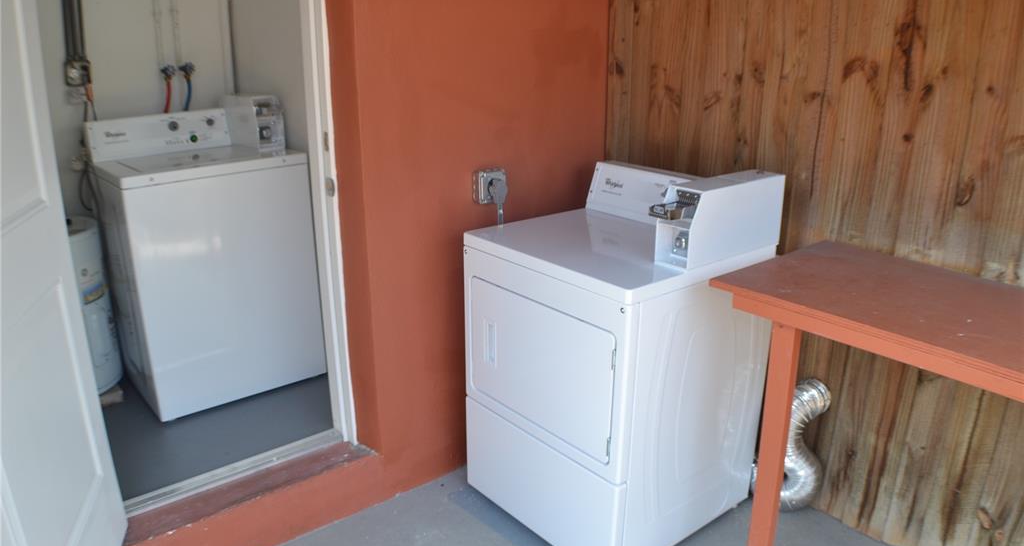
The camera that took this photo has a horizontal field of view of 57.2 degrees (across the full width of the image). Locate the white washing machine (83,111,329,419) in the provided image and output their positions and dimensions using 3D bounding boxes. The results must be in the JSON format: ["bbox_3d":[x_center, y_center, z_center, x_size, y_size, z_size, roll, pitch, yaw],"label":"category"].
[{"bbox_3d":[-1.201,-0.092,3.660,0.674,1.059,0.590,-15,25,-35],"label":"white washing machine"}]

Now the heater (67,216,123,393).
[{"bbox_3d":[-1.713,0.119,3.511,0.400,0.645,0.400,-15,25,-35],"label":"heater"}]

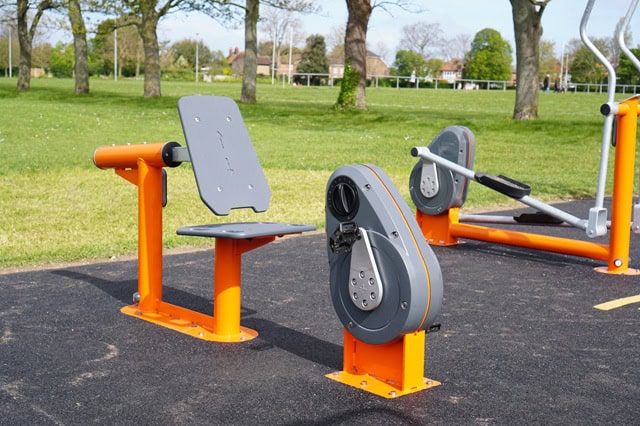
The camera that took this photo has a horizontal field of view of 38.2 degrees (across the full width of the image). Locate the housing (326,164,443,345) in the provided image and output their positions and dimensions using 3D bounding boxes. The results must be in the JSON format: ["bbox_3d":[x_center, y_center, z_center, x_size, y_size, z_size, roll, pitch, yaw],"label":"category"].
[{"bbox_3d":[0.224,0.147,3.295,0.218,0.627,0.476,-6,12,-42],"label":"housing"}]

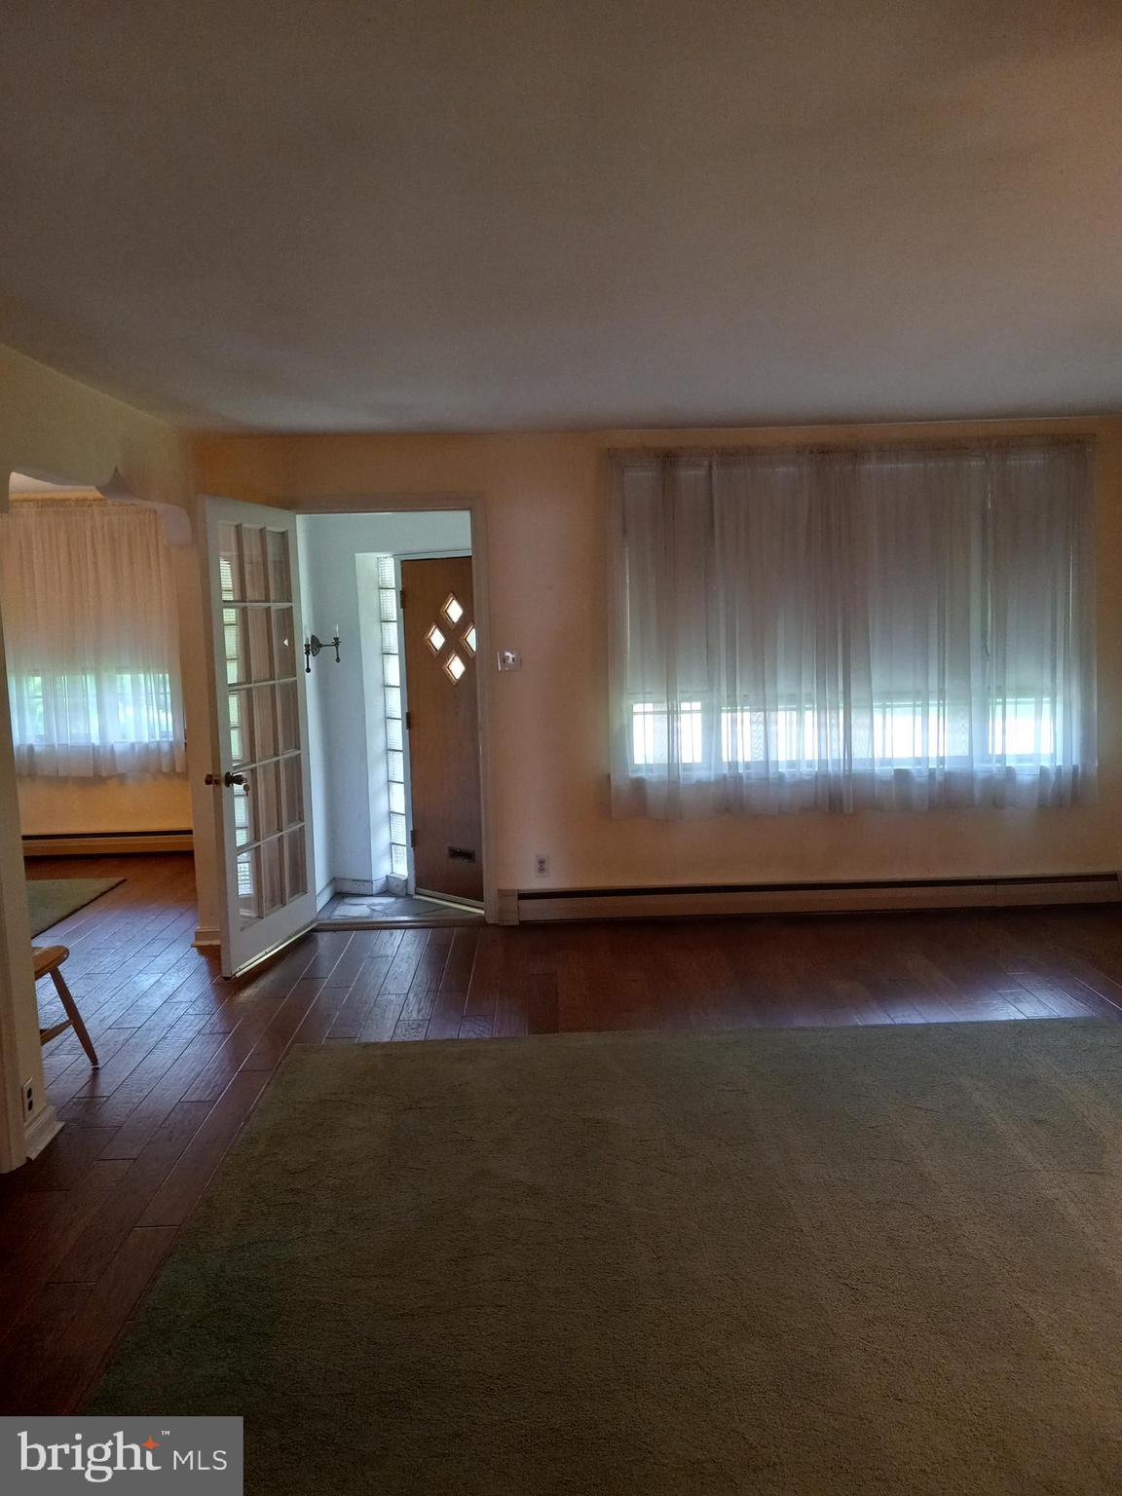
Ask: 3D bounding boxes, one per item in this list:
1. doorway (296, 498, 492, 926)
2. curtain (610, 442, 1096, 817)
[{"bbox_3d":[-0.848,-0.123,5.865,0.870,2.060,0.150,-2,7,-1],"label":"doorway"},{"bbox_3d":[1.442,-0.576,5.744,2.400,1.810,0.120,-2,7,-1],"label":"curtain"}]

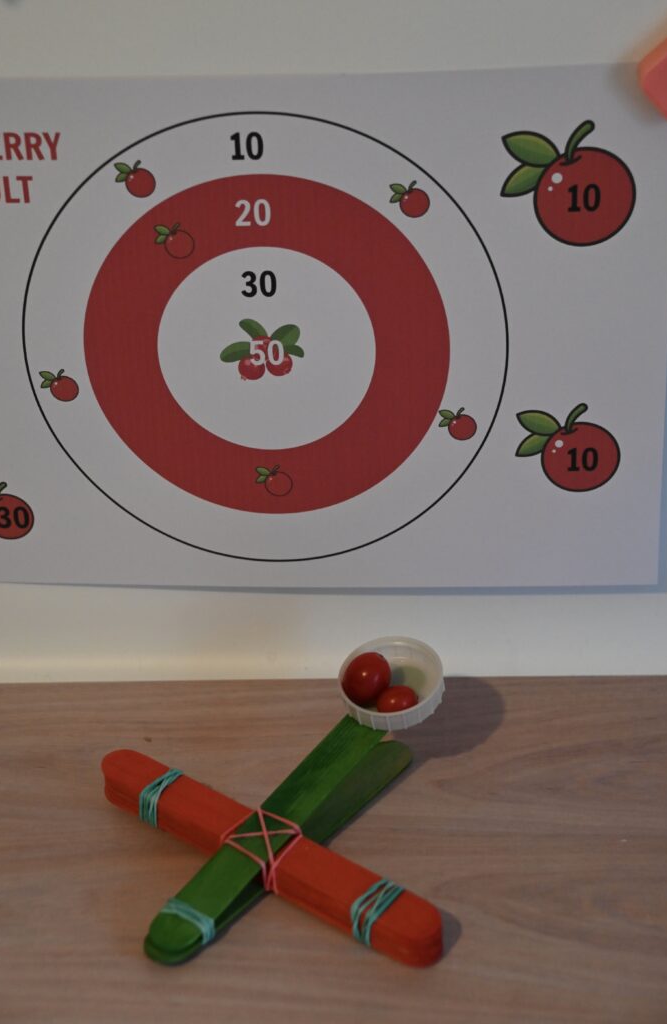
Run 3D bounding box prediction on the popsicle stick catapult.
[{"bbox_3d":[-0.014,0.101,0.724,0.150,0.054,0.154,24,38,29],"label":"popsicle stick catapult"}]

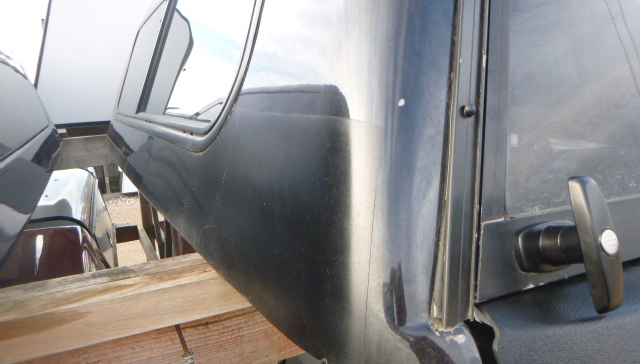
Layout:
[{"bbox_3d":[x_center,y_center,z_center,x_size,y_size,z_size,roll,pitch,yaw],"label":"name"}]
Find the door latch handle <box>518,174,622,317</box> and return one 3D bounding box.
[{"bbox_3d":[0.216,0.052,0.387,0.082,0.108,0.058,-5,-8,-26],"label":"door latch handle"}]

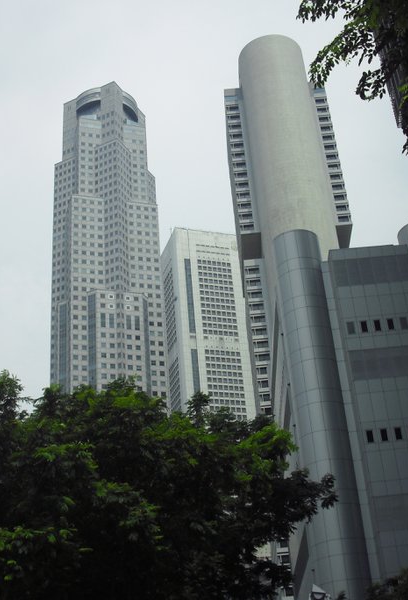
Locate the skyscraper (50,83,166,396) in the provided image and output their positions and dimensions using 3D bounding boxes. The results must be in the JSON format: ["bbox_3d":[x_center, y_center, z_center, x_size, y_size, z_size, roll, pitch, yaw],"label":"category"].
[{"bbox_3d":[-34.920,34.210,326.130,44.000,278.000,44.000,5,-32,-16],"label":"skyscraper"}]

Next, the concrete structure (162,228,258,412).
[{"bbox_3d":[7.510,91.310,429.770,40.000,278.000,36.000,7,-32,-18],"label":"concrete structure"}]

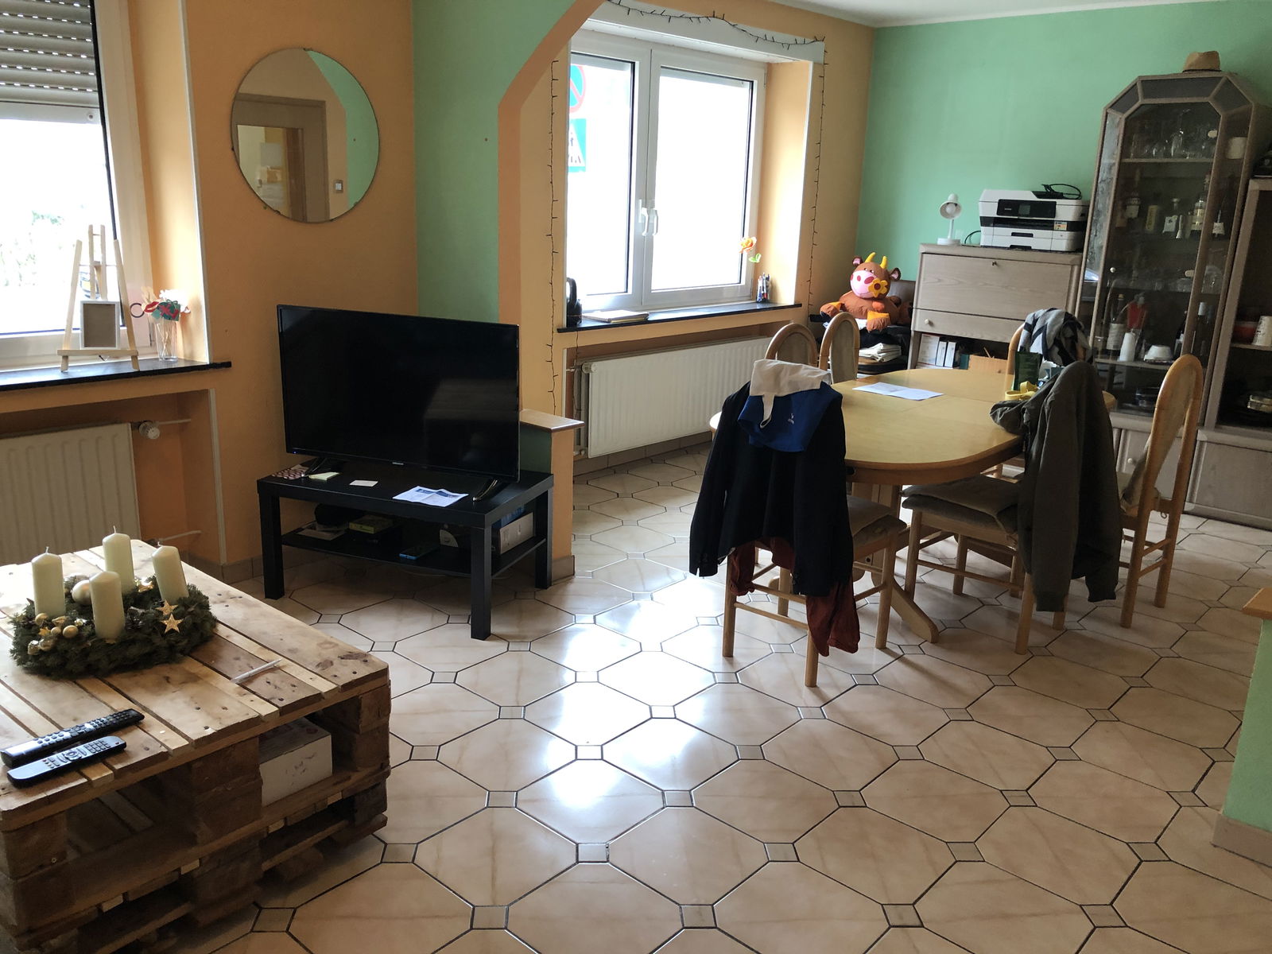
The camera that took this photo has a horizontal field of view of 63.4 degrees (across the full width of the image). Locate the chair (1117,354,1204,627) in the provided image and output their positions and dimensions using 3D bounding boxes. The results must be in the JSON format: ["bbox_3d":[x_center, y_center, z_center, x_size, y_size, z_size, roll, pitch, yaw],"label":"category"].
[{"bbox_3d":[1.795,0.001,3.940,0.450,1.000,0.500,-13,21,-43],"label":"chair"}]

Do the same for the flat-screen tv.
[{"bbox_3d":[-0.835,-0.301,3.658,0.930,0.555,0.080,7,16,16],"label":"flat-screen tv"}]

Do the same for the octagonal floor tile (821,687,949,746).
[{"bbox_3d":[0.753,0.722,3.114,0.313,0.010,0.313,15,20,39],"label":"octagonal floor tile"}]

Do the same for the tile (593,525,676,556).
[{"bbox_3d":[-0.012,0.282,4.576,0.313,0.010,0.313,15,20,39],"label":"tile"}]

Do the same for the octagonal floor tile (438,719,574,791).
[{"bbox_3d":[-0.351,0.758,2.822,0.310,0.010,0.310,16,21,40],"label":"octagonal floor tile"}]

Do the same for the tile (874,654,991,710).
[{"bbox_3d":[0.964,0.658,3.328,0.312,0.010,0.312,15,20,39],"label":"tile"}]

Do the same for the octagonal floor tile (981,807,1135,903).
[{"bbox_3d":[1.018,0.909,2.483,0.313,0.010,0.313,15,20,39],"label":"octagonal floor tile"}]

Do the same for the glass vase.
[{"bbox_3d":[-1.683,-0.491,3.681,0.077,0.155,0.077,-6,18,-28],"label":"glass vase"}]

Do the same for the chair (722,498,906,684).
[{"bbox_3d":[0.592,0.108,3.407,0.460,1.000,0.490,14,20,36],"label":"chair"}]

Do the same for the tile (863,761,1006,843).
[{"bbox_3d":[0.776,0.835,2.665,0.312,0.010,0.312,15,20,39],"label":"tile"}]

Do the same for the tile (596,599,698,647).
[{"bbox_3d":[0.042,0.523,3.694,0.310,0.010,0.310,16,21,40],"label":"tile"}]

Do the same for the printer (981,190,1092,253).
[{"bbox_3d":[2.286,-1.443,5.807,0.565,0.320,0.420,16,20,40],"label":"printer"}]

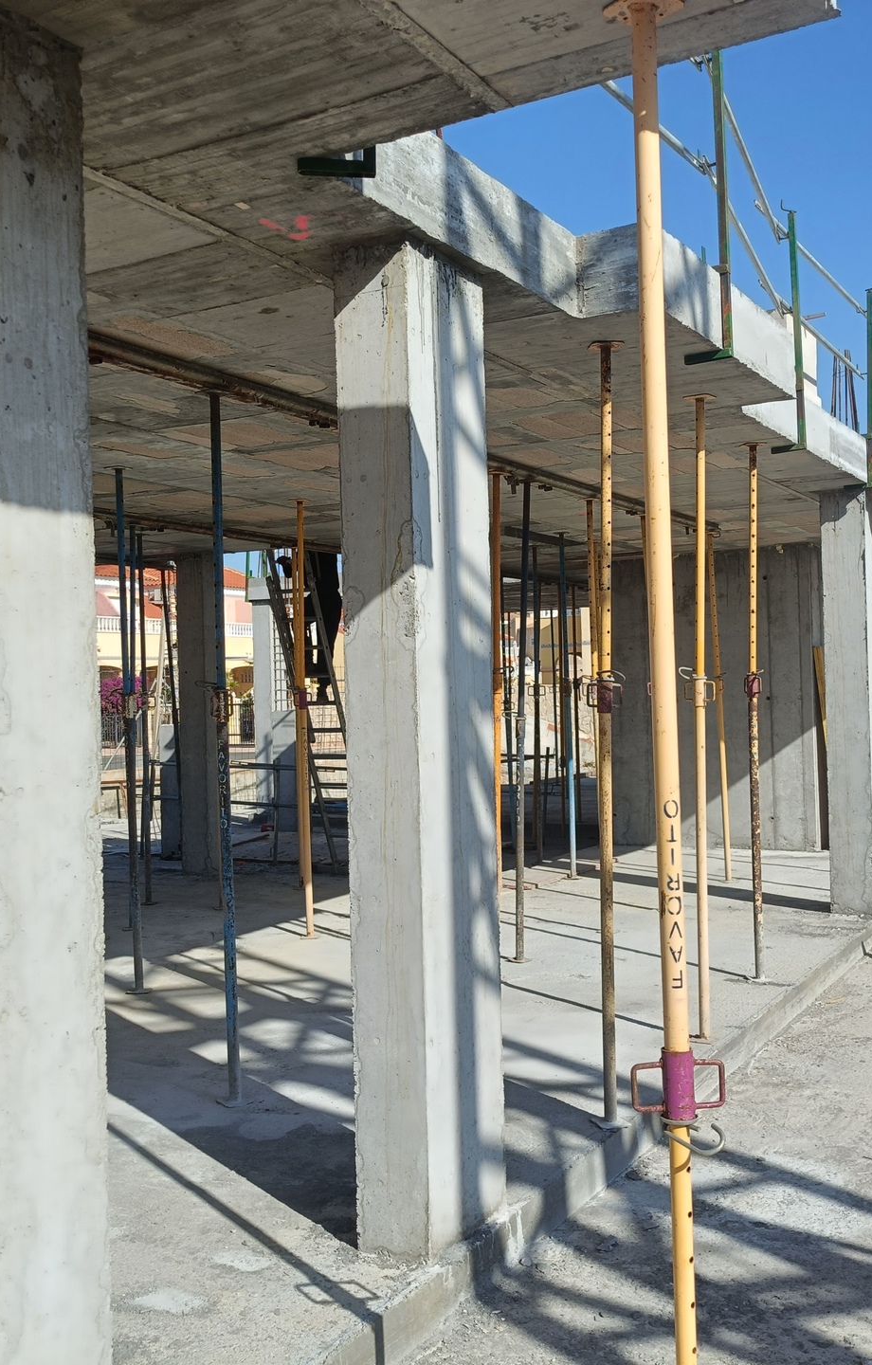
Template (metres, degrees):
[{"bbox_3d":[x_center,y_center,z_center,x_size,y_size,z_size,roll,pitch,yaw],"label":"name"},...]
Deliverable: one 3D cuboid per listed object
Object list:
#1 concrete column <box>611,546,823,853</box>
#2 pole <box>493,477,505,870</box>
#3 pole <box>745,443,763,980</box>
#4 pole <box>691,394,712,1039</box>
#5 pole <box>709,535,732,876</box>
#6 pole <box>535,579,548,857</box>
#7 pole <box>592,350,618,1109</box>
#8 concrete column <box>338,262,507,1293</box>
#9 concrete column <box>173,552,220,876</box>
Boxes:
[{"bbox_3d":[2.687,0.166,12.904,2.072,2.895,0.243,-2,0,30],"label":"concrete column"},{"bbox_3d":[0.361,0.239,7.357,0.060,2.811,0.060,-1,0,30],"label":"pole"},{"bbox_3d":[1.741,0.163,7.153,0.060,2.896,0.060,0,1,30],"label":"pole"},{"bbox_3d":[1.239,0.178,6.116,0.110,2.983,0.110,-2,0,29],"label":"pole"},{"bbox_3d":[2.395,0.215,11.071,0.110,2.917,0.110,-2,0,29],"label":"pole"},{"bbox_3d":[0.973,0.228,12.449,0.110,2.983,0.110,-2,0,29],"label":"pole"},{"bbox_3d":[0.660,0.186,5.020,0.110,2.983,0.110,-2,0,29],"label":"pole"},{"bbox_3d":[-0.039,0.198,4.112,0.248,2.983,0.491,-2,0,29],"label":"concrete column"},{"bbox_3d":[-2.150,0.277,12.064,0.298,2.895,0.251,-2,0,30],"label":"concrete column"}]

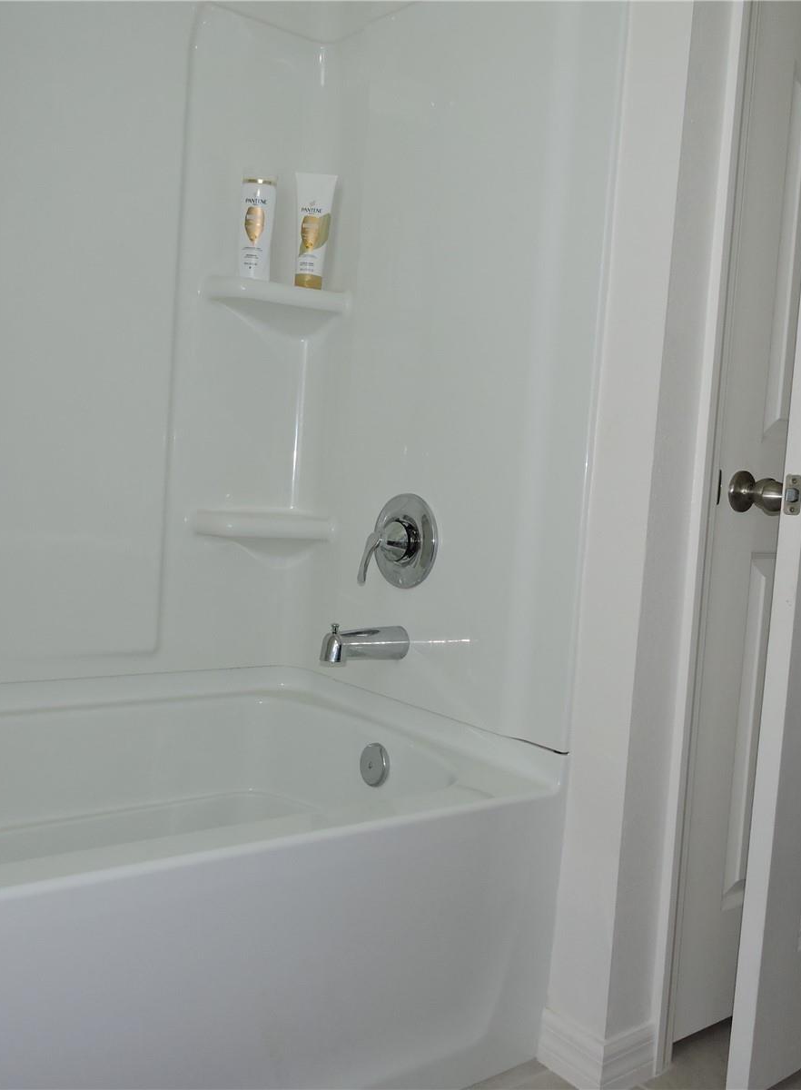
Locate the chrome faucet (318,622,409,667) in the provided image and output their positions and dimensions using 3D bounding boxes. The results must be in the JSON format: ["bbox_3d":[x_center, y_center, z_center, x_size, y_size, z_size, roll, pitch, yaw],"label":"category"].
[{"bbox_3d":[-0.065,0.177,1.812,0.162,0.074,0.058,2,4,-39],"label":"chrome faucet"}]

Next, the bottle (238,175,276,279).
[{"bbox_3d":[-0.283,-0.620,1.981,0.065,0.203,0.041,4,3,4],"label":"bottle"}]

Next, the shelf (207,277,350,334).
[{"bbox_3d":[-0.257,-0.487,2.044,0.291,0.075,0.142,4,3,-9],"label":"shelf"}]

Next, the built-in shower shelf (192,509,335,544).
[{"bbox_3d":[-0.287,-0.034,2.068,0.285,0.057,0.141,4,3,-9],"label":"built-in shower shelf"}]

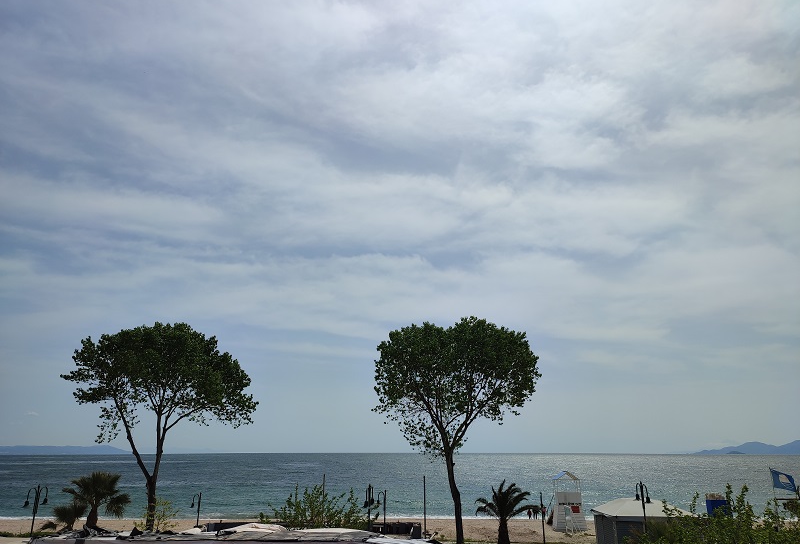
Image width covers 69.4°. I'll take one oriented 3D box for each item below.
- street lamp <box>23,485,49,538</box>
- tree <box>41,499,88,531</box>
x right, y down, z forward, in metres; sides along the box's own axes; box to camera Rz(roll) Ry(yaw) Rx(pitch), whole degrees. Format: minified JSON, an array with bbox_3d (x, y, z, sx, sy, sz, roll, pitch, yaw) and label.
[{"bbox_3d":[-21.080,14.834,33.073,0.450,4.941,1.900,-2,-18,7],"label":"street lamp"},{"bbox_3d":[-24.893,18.743,42.851,3.200,3.350,3.100,9,-20,-28],"label":"tree"}]

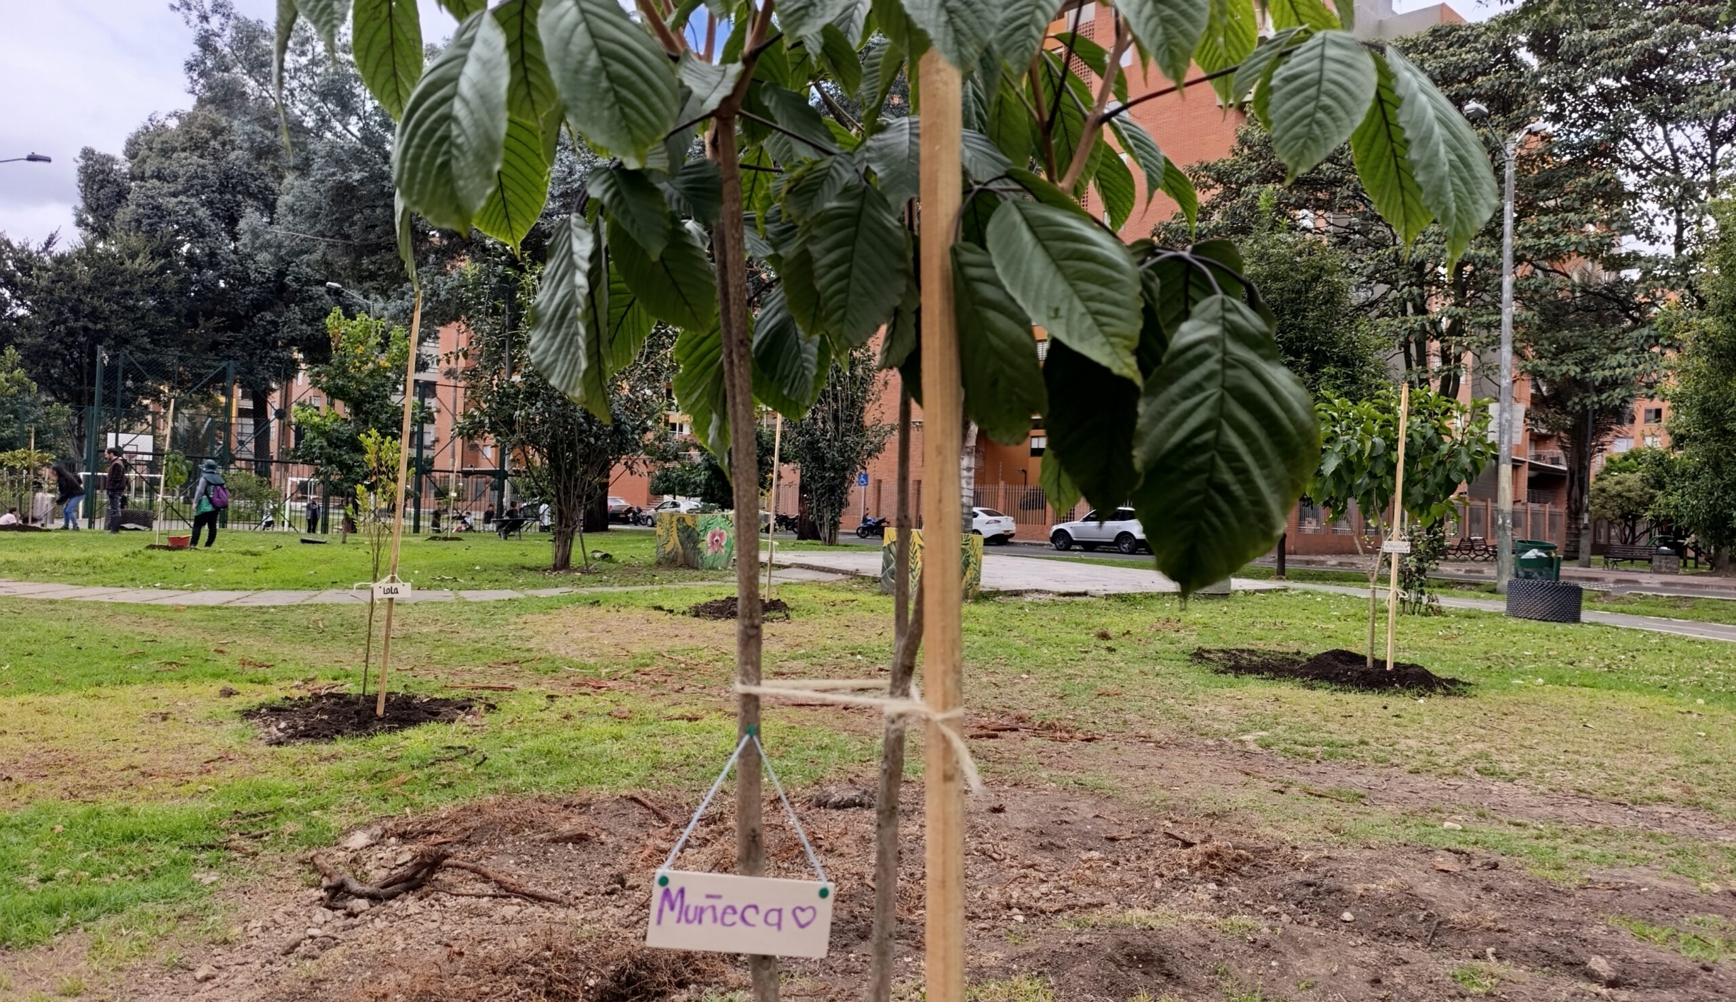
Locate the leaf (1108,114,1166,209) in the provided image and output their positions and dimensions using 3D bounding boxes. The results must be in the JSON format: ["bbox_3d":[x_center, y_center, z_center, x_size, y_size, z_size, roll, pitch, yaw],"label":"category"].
[{"bbox_3d":[0.323,-0.408,1.400,0.055,0.130,0.040,-18,-8,-19],"label":"leaf"}]

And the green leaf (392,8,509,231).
[{"bbox_3d":[-0.396,-0.364,1.100,0.095,0.205,0.045,7,-14,13],"label":"green leaf"}]

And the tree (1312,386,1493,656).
[{"bbox_3d":[4.193,0.187,9.100,1.400,2.150,1.350,2,0,22],"label":"tree"}]

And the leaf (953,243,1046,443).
[{"bbox_3d":[0.137,-0.164,1.200,0.080,0.205,0.045,-15,-6,6],"label":"leaf"}]

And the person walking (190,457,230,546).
[{"bbox_3d":[-11.741,0.036,20.600,0.600,1.600,0.500,2,0,18],"label":"person walking"}]

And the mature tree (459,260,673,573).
[{"bbox_3d":[-5.271,-1.468,20.000,3.400,5.200,3.300,2,-1,0],"label":"mature tree"}]

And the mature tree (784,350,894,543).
[{"bbox_3d":[-0.959,-1.807,38.000,3.500,6.400,3.400,2,-1,0],"label":"mature tree"}]

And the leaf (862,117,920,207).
[{"bbox_3d":[0.036,-0.416,1.420,0.085,0.125,0.050,3,-27,1],"label":"leaf"}]

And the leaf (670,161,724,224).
[{"bbox_3d":[-0.211,-0.381,1.420,0.075,0.090,0.035,-16,-11,-3],"label":"leaf"}]

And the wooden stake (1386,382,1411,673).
[{"bbox_3d":[4.131,0.190,9.000,0.050,2.250,0.050,3,0,17],"label":"wooden stake"}]

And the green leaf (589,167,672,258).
[{"bbox_3d":[-0.269,-0.331,1.320,0.075,0.110,0.045,-30,-15,-9],"label":"green leaf"}]

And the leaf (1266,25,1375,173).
[{"bbox_3d":[0.488,-0.429,1.250,0.110,0.168,0.040,15,-14,-2],"label":"leaf"}]

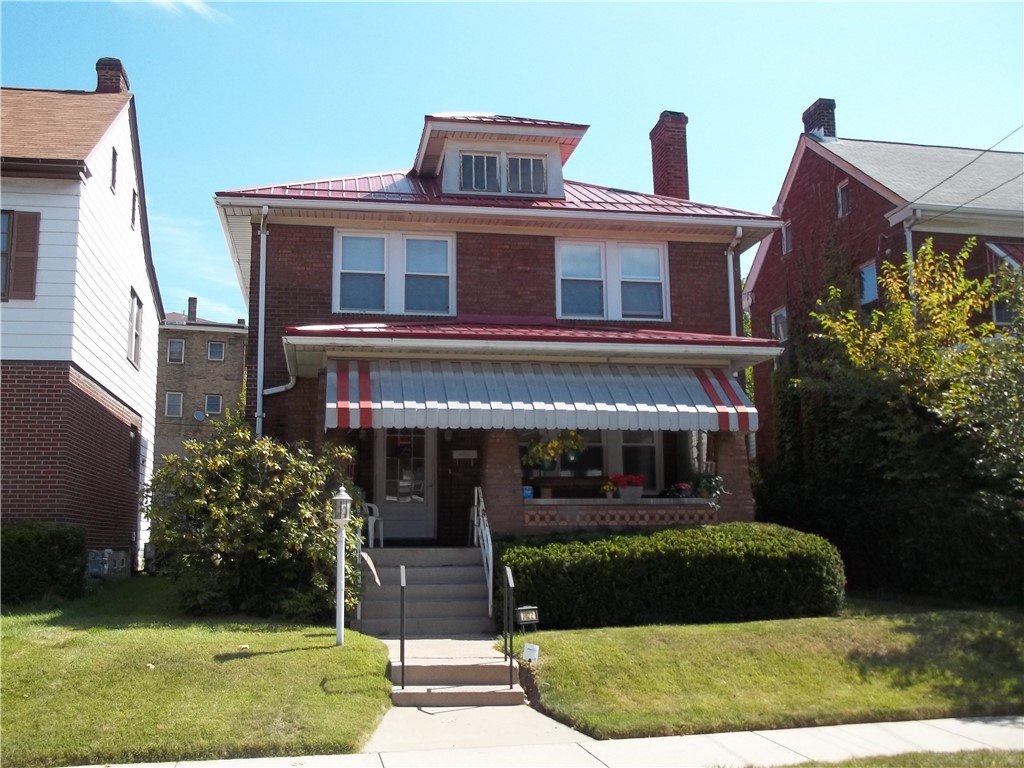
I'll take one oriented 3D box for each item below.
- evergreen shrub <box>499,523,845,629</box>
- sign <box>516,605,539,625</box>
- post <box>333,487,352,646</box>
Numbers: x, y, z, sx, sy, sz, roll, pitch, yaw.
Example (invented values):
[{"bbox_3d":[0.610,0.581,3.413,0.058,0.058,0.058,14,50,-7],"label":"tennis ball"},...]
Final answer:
[{"bbox_3d":[1.934,2.325,12.040,4.030,1.130,1.400,1,-9,-11],"label":"evergreen shrub"},{"bbox_3d":[0.174,2.536,10.731,0.205,0.205,0.110,2,-9,-20],"label":"sign"},{"bbox_3d":[-1.790,1.912,10.281,0.205,1.647,0.205,1,-9,-11],"label":"post"}]

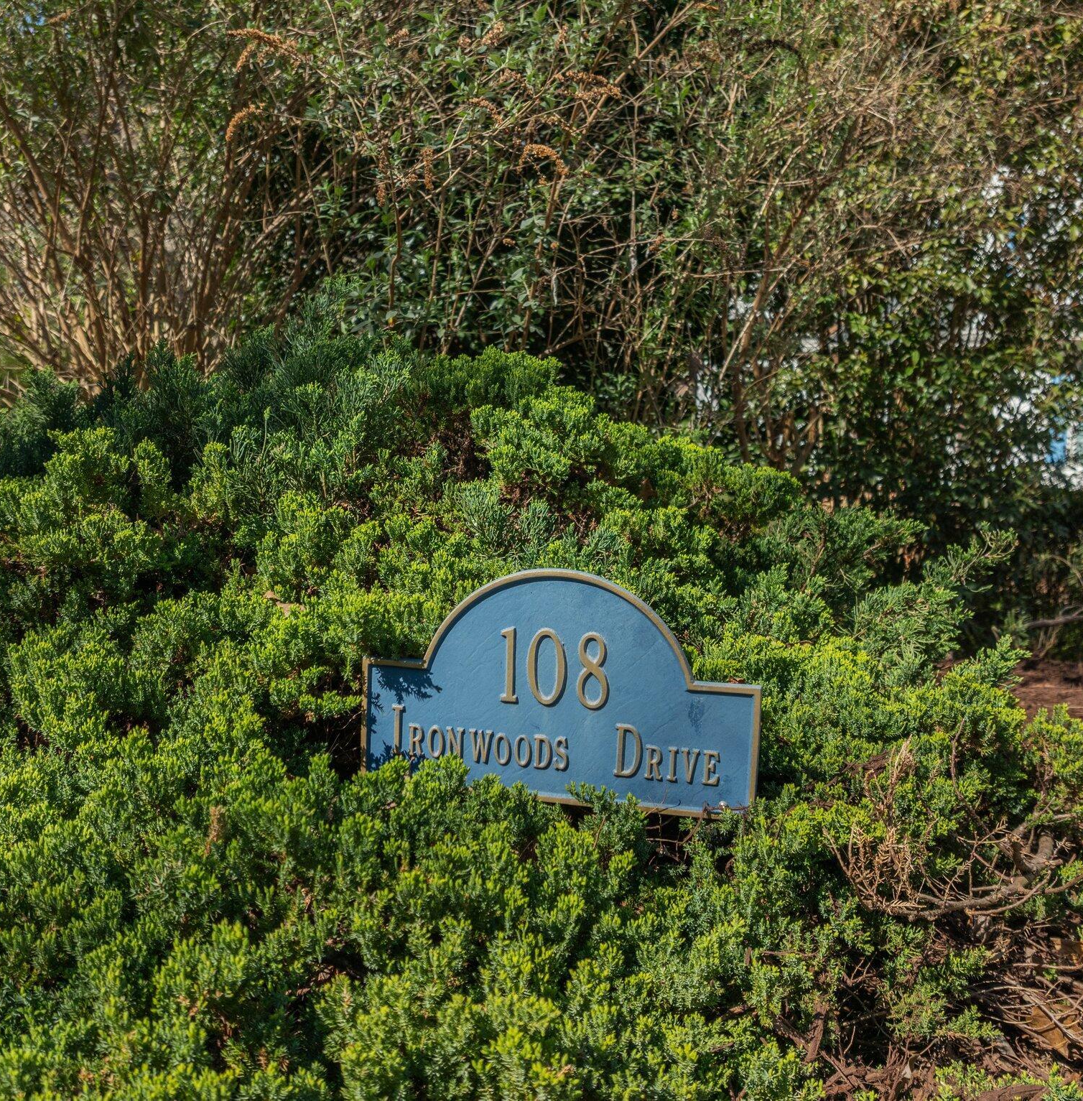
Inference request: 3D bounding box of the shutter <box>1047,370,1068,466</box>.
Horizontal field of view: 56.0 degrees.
[{"bbox_3d":[8.547,-2.268,16.892,0.040,1.710,0.345,-11,16,-29],"label":"shutter"}]

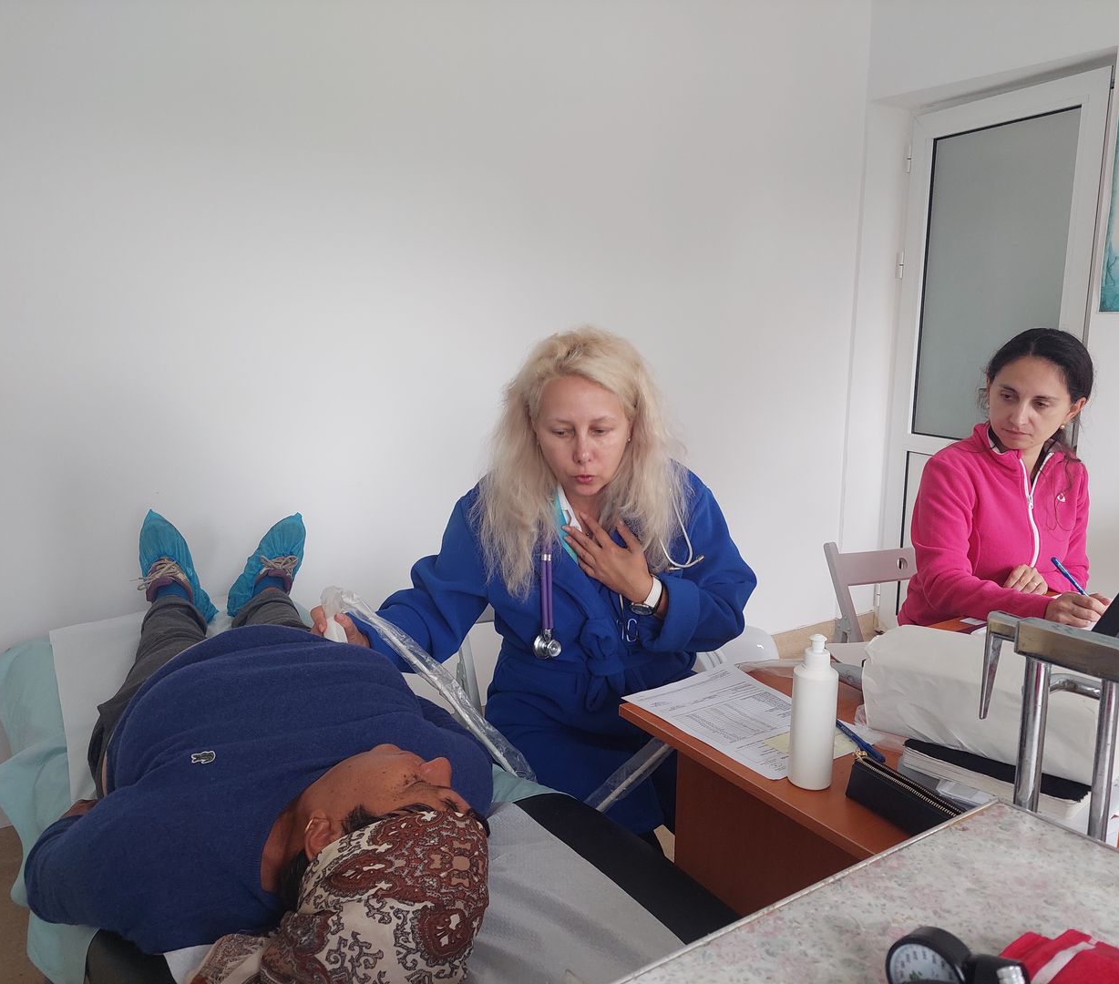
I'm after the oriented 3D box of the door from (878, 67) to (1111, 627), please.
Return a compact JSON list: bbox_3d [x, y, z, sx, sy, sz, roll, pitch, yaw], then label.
[{"bbox_3d":[1.552,-0.366,3.361,0.060,2.055,0.735,-5,12,-30],"label":"door"}]

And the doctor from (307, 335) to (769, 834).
[{"bbox_3d":[-0.017,0.352,1.565,0.670,1.250,0.620,0,10,-2],"label":"doctor"}]

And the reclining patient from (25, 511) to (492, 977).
[{"bbox_3d":[-0.557,0.297,1.518,0.570,0.320,1.570,-5,11,-26],"label":"reclining patient"}]

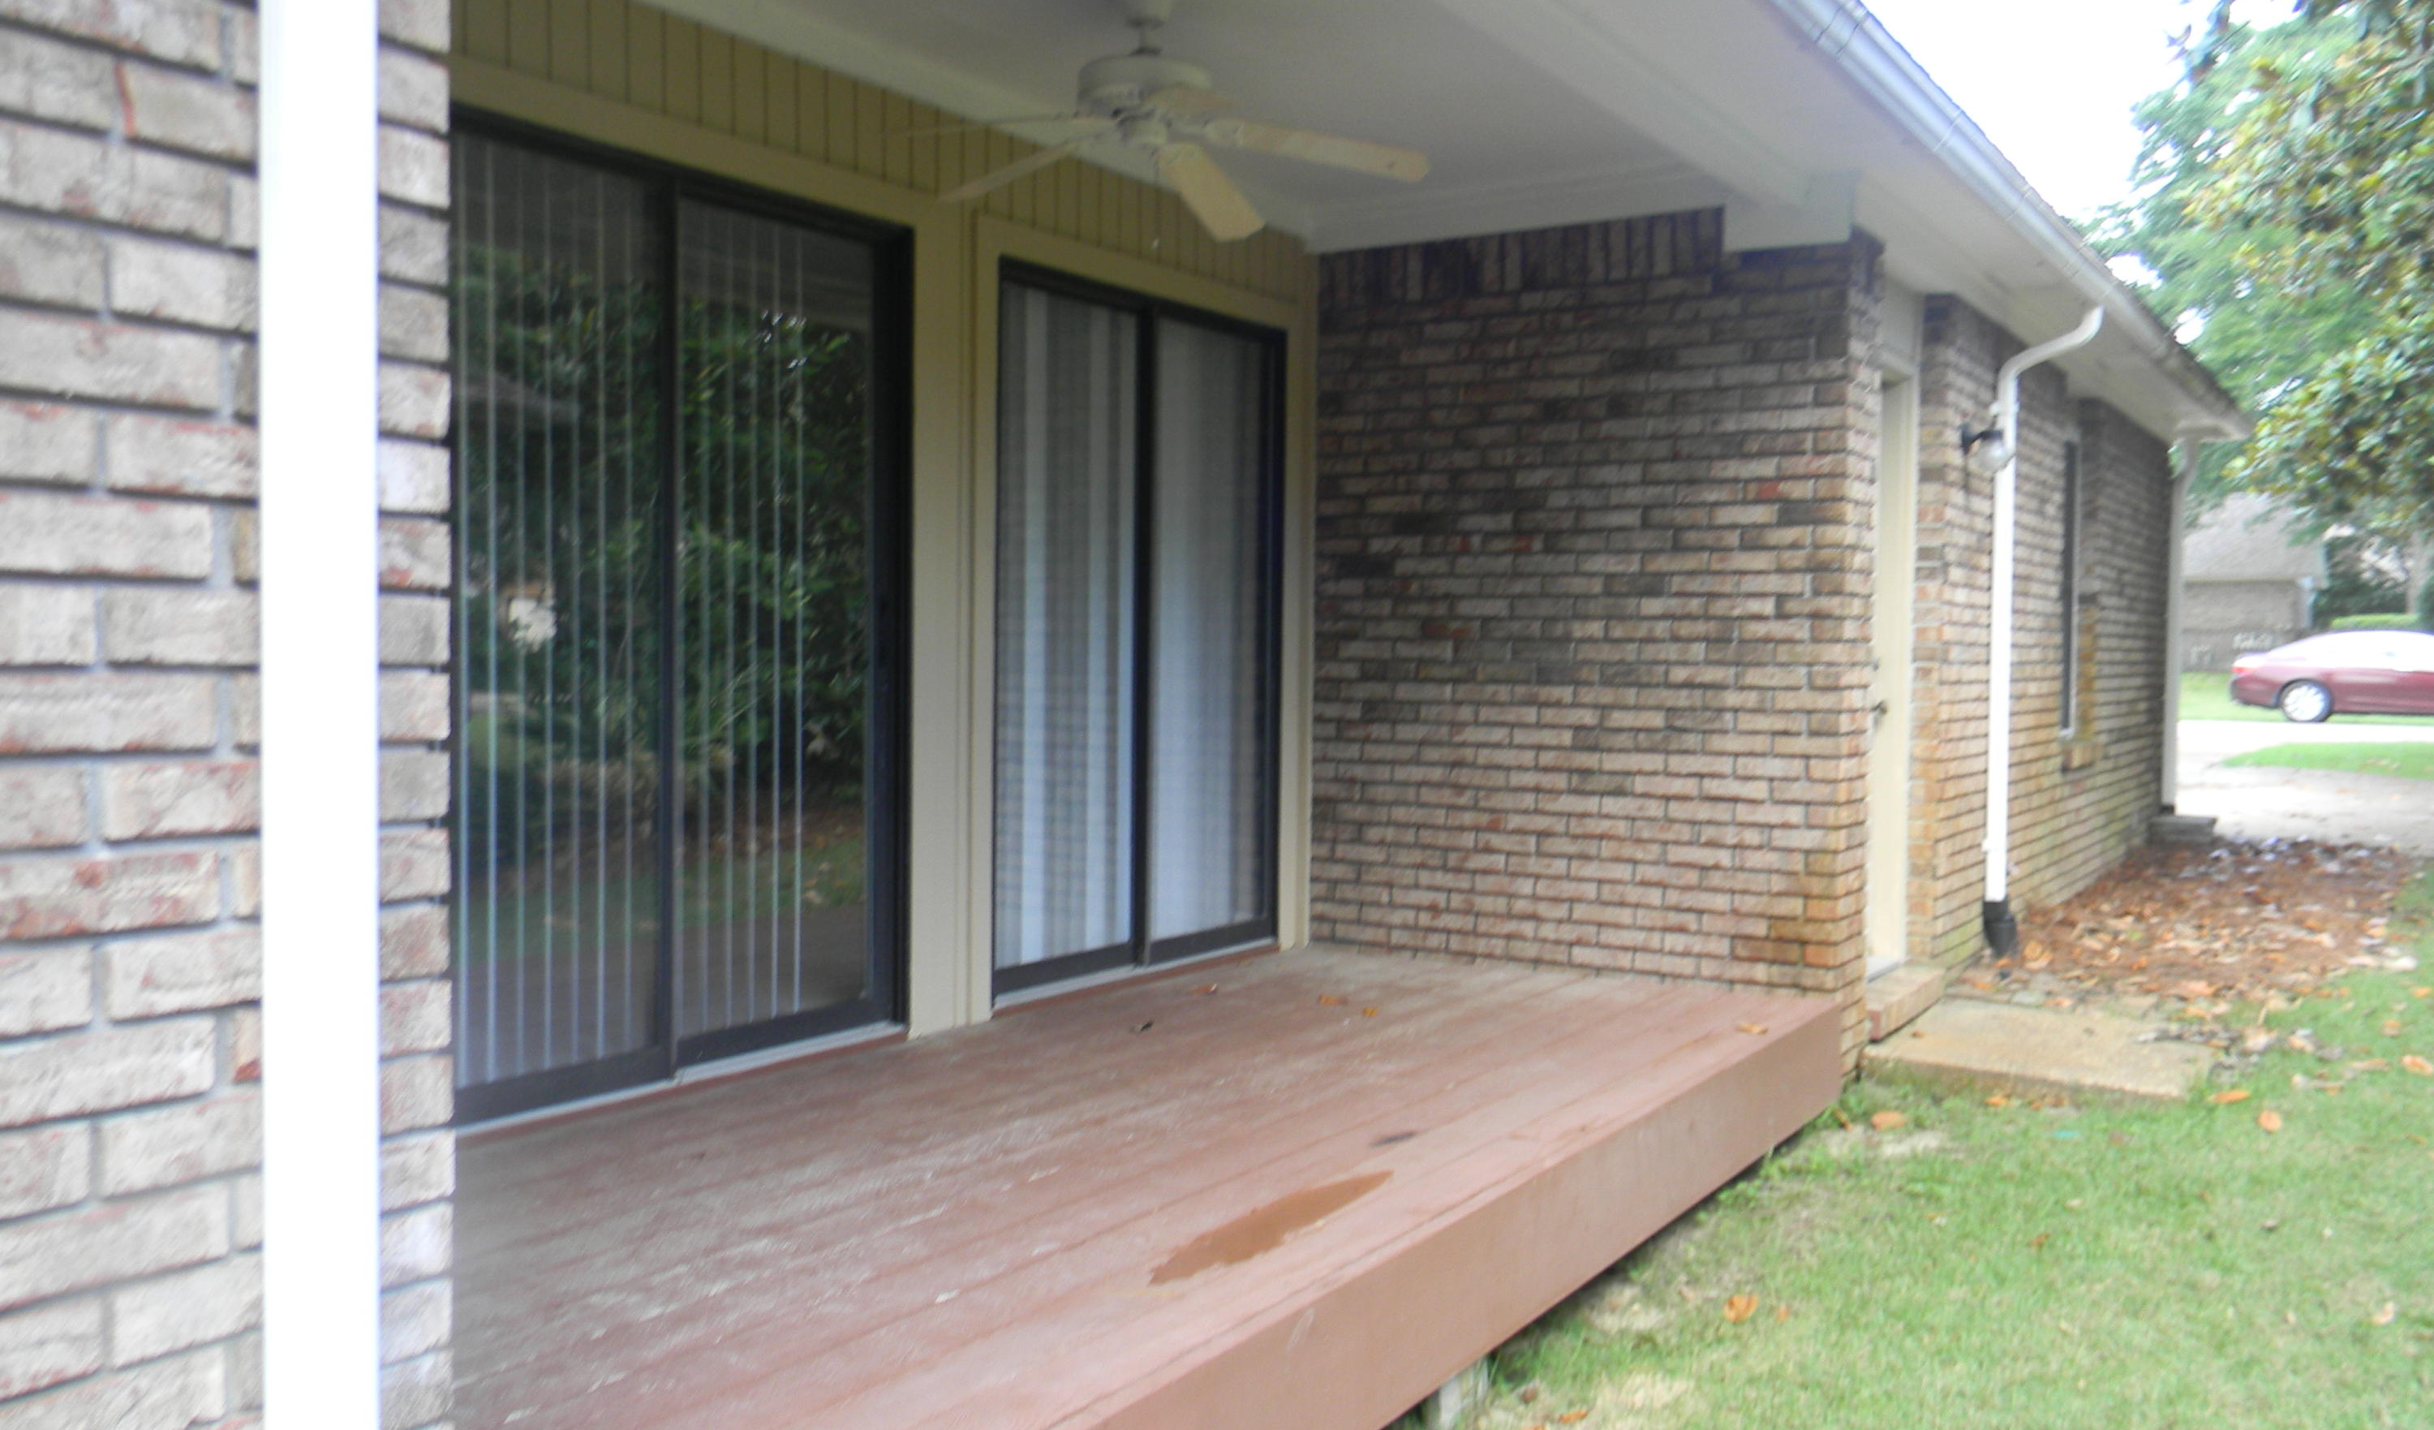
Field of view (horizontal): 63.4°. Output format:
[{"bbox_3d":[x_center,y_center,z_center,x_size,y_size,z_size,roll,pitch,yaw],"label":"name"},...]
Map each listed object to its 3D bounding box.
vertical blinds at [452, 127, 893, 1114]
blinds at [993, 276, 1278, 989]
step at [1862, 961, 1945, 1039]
[{"bbox_3d":[-1.177,-0.181,4.292,0.098,1.986,1.505,2,2,32],"label":"vertical blinds"},{"bbox_3d":[-0.197,-0.221,5.869,0.098,1.986,1.502,2,2,32],"label":"blinds"},{"bbox_3d":[2.223,0.948,6.514,0.177,0.103,0.970,2,2,32],"label":"step"}]

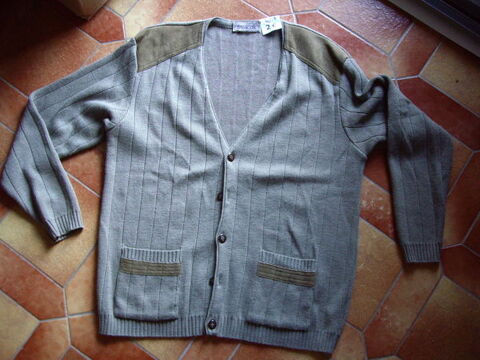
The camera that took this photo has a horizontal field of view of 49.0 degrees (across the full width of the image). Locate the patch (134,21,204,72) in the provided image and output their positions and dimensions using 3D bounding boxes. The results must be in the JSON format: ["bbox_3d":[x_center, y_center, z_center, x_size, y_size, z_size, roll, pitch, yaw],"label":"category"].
[{"bbox_3d":[-0.159,-0.311,1.196,0.175,0.020,0.096,-17,79,-5],"label":"patch"}]

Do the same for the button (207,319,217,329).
[{"bbox_3d":[-0.056,0.293,1.072,0.018,0.006,0.018,8,78,0],"label":"button"}]

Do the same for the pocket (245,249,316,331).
[{"bbox_3d":[0.090,0.230,1.094,0.129,0.012,0.151,11,78,1],"label":"pocket"}]

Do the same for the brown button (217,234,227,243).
[{"bbox_3d":[-0.037,0.123,1.108,0.018,0.006,0.018,8,78,0],"label":"brown button"}]

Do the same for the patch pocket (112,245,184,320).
[{"bbox_3d":[-0.188,0.215,1.090,0.133,0.012,0.148,5,78,0],"label":"patch pocket"}]

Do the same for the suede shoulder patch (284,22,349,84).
[{"bbox_3d":[0.167,-0.296,1.201,0.179,0.022,0.089,30,79,5],"label":"suede shoulder patch"}]

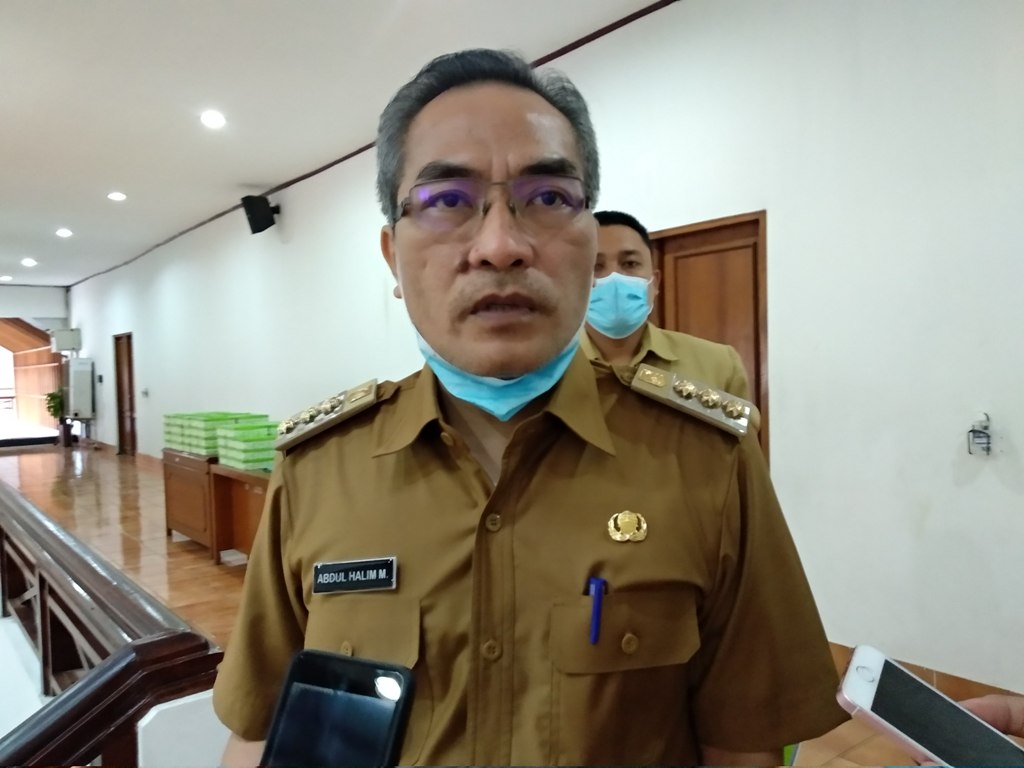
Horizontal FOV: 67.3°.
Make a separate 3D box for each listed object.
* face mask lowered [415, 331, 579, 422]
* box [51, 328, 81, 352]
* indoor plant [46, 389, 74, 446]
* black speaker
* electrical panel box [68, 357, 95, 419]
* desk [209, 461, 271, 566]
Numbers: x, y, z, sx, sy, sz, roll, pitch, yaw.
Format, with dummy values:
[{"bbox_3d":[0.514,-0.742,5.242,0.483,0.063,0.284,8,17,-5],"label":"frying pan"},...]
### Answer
[{"bbox_3d":[-0.011,-0.008,0.575,0.128,0.070,0.085,-2,2,-3],"label":"face mask lowered"},{"bbox_3d":[-9.030,-0.883,15.624,0.460,0.430,0.420,-3,2,-39],"label":"box"},{"bbox_3d":[-8.886,0.660,15.101,0.430,1.130,0.430,-3,2,-39],"label":"indoor plant"},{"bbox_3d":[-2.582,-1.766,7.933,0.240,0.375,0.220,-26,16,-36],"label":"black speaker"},{"bbox_3d":[-8.503,0.084,15.195,0.380,1.170,0.460,-3,2,-39],"label":"electrical panel box"},{"bbox_3d":[-1.535,0.938,5.383,0.650,0.745,1.250,-3,2,-39],"label":"desk"}]

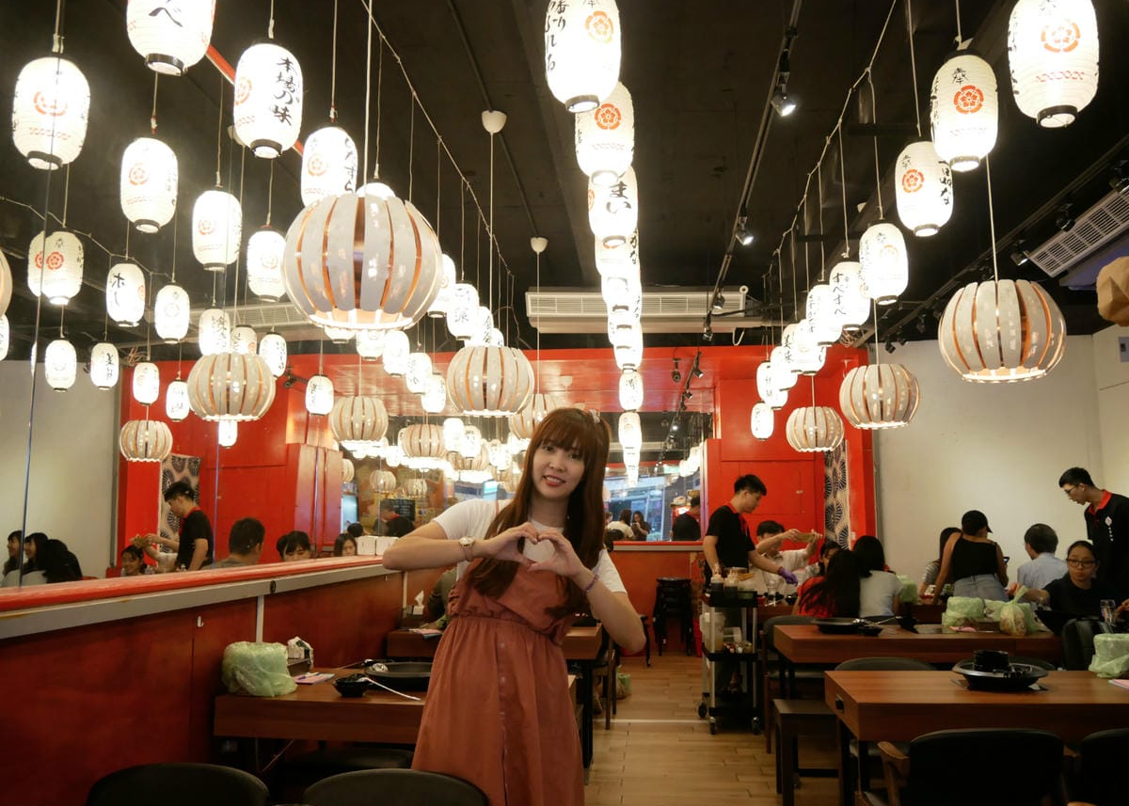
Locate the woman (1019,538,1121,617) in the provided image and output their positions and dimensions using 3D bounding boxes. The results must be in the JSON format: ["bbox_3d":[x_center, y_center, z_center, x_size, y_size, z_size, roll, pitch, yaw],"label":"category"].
[{"bbox_3d":[3.073,1.460,5.400,0.640,1.220,0.700,-1,-8,7],"label":"woman"}]

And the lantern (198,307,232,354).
[{"bbox_3d":[-2.220,-0.448,5.800,0.190,0.325,0.190,-1,-8,5],"label":"lantern"}]

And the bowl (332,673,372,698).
[{"bbox_3d":[-0.740,0.996,3.204,0.143,0.057,0.143,1,-8,-13],"label":"bowl"}]

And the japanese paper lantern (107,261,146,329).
[{"bbox_3d":[-2.777,-0.676,5.838,0.220,0.390,0.220,3,-8,-26],"label":"japanese paper lantern"}]

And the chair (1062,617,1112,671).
[{"bbox_3d":[2.579,1.498,4.391,0.500,0.820,0.520,-1,-8,5],"label":"chair"}]

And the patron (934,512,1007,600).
[{"bbox_3d":[3.176,1.572,7.000,0.550,1.460,0.550,-2,-9,13],"label":"patron"}]

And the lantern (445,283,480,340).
[{"bbox_3d":[-0.676,-0.617,6.107,0.220,0.400,0.220,-1,-8,5],"label":"lantern"}]

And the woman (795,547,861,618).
[{"bbox_3d":[1.861,1.615,6.350,0.460,1.190,0.680,0,-8,-3],"label":"woman"}]

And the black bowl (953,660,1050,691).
[{"bbox_3d":[1.561,0.982,3.270,0.320,0.065,0.320,-1,-8,5],"label":"black bowl"}]

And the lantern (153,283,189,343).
[{"bbox_3d":[-2.691,-0.614,6.278,0.220,0.400,0.220,-1,-8,5],"label":"lantern"}]

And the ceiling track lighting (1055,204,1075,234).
[{"bbox_3d":[3.120,-1.151,5.700,0.130,0.180,0.110,-1,-8,5],"label":"ceiling track lighting"}]

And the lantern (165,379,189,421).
[{"bbox_3d":[-3.869,-0.020,9.147,0.220,0.400,0.220,-1,-8,5],"label":"lantern"}]

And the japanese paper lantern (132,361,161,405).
[{"bbox_3d":[-3.225,-0.149,7.050,0.190,0.330,0.190,-1,-8,5],"label":"japanese paper lantern"}]

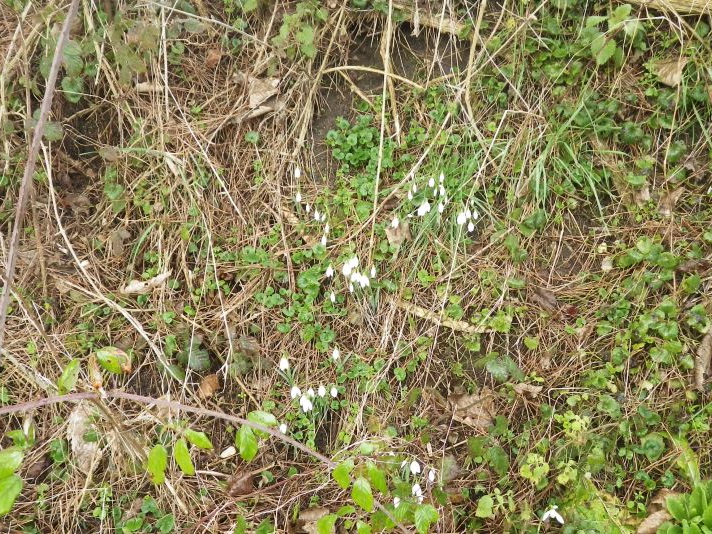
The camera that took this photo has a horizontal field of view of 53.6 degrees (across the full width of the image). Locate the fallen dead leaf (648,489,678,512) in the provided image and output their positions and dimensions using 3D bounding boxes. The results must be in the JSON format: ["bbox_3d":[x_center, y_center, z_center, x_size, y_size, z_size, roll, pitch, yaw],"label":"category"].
[{"bbox_3d":[0.491,0.371,1.122,0.053,0.022,0.037,-8,63,-4],"label":"fallen dead leaf"}]

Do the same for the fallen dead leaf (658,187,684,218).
[{"bbox_3d":[0.643,-0.135,1.435,0.041,0.020,0.073,30,68,14],"label":"fallen dead leaf"}]

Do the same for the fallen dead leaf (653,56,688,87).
[{"bbox_3d":[0.689,-0.428,1.544,0.069,0.020,0.066,25,65,13],"label":"fallen dead leaf"}]

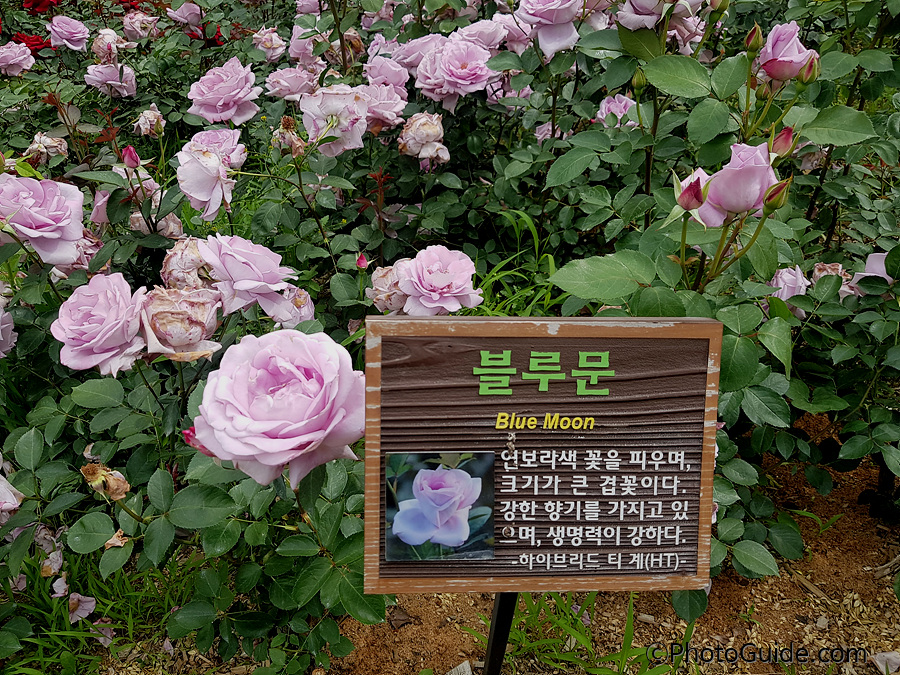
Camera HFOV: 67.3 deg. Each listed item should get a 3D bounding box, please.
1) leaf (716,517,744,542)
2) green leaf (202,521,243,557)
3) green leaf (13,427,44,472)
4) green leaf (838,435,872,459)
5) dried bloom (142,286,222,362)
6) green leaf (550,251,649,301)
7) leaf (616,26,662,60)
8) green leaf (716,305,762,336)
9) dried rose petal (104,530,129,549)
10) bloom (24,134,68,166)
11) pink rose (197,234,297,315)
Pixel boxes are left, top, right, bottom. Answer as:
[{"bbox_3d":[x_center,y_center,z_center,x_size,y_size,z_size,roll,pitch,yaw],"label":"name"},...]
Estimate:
[{"bbox_3d":[0.387,0.264,0.930,0.046,0.011,0.034,-30,52,-9],"label":"leaf"},{"bbox_3d":[-0.249,0.220,0.740,0.037,0.012,0.054,28,61,17],"label":"green leaf"},{"bbox_3d":[-0.544,0.144,0.870,0.037,0.013,0.057,2,60,1],"label":"green leaf"},{"bbox_3d":[0.689,0.187,1.149,0.068,0.013,0.034,-31,51,-3],"label":"green leaf"},{"bbox_3d":[-0.318,-0.017,0.800,0.091,0.080,0.088,0,32,0],"label":"dried bloom"},{"bbox_3d":[0.149,-0.059,0.679,0.092,0.018,0.051,2,64,9],"label":"green leaf"},{"bbox_3d":[0.203,-0.326,0.740,0.042,0.012,0.076,-24,67,-18],"label":"leaf"},{"bbox_3d":[0.325,-0.020,0.760,0.049,0.015,0.056,8,41,15],"label":"green leaf"},{"bbox_3d":[-0.365,0.221,0.740,0.026,0.018,0.020,-24,47,-24],"label":"dried rose petal"},{"bbox_3d":[-0.728,-0.341,1.220,0.079,0.055,0.068,0,32,0],"label":"bloom"},{"bbox_3d":[-0.247,-0.076,0.820,0.120,0.090,0.110,11,27,-18],"label":"pink rose"}]

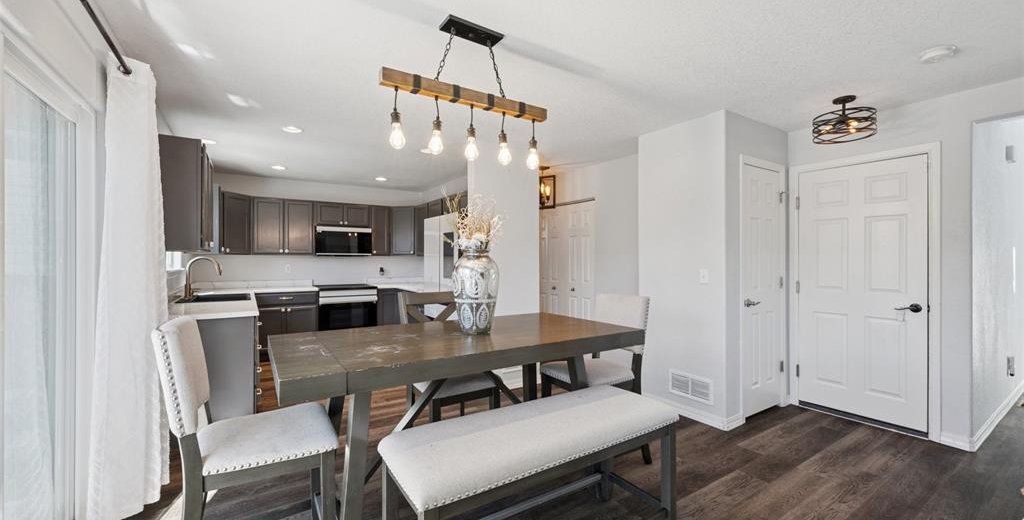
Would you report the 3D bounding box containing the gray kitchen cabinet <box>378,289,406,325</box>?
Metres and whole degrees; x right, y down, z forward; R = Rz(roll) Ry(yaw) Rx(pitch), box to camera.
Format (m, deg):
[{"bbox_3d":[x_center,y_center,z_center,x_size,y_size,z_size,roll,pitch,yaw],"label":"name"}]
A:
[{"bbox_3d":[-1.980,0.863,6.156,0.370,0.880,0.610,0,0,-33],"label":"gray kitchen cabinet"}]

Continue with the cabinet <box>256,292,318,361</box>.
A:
[{"bbox_3d":[-3.091,0.863,5.424,0.750,0.880,0.610,0,0,-33],"label":"cabinet"}]

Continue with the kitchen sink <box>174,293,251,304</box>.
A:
[{"bbox_3d":[-2.995,0.488,4.062,0.520,0.210,0.850,0,0,-33],"label":"kitchen sink"}]

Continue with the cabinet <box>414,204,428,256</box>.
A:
[{"bbox_3d":[-1.192,-0.449,5.936,0.320,0.752,0.480,0,0,-33],"label":"cabinet"}]

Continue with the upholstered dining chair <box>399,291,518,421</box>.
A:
[{"bbox_3d":[-0.390,0.768,2.426,0.460,1.070,0.570,0,0,-33],"label":"upholstered dining chair"}]

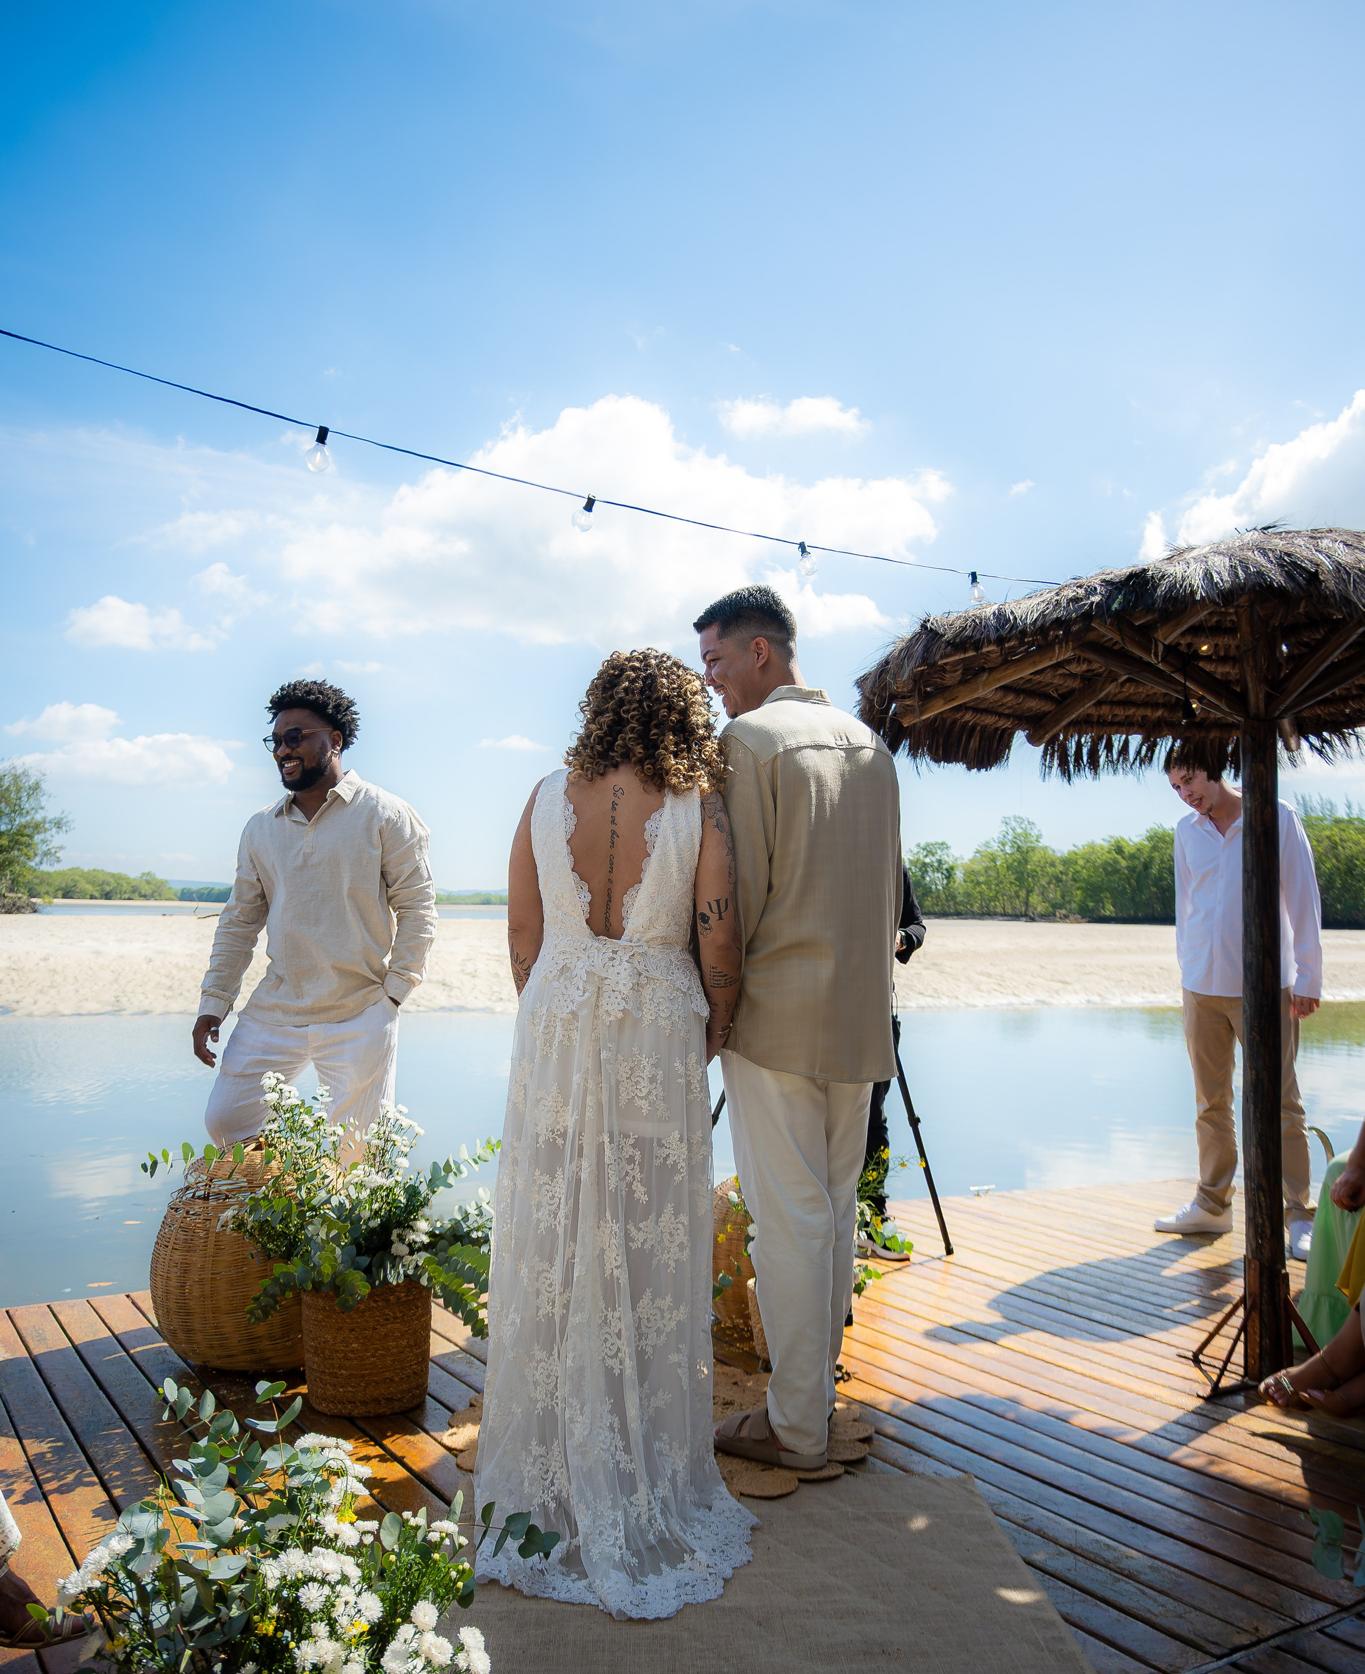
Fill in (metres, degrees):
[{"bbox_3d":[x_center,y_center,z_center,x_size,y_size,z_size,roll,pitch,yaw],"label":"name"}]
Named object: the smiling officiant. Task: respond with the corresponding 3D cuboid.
[{"bbox_3d":[-1.030,0.430,3.780,0.660,1.750,0.420,-1,-3,16],"label":"smiling officiant"}]

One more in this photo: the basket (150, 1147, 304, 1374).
[{"bbox_3d":[-1.055,1.052,3.450,0.570,0.480,0.570,0,-3,0],"label":"basket"}]

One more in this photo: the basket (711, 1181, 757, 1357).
[{"bbox_3d":[0.235,1.090,3.680,0.480,0.430,0.480,0,-3,0],"label":"basket"}]

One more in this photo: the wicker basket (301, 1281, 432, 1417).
[{"bbox_3d":[-0.720,1.140,3.120,0.295,0.275,0.295,0,-3,0],"label":"wicker basket"}]

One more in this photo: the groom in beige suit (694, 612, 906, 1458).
[{"bbox_3d":[0.240,0.380,2.830,0.500,1.770,0.360,2,-3,-33],"label":"groom in beige suit"}]

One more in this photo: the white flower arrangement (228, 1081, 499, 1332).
[{"bbox_3d":[-0.727,0.835,3.120,0.620,0.560,0.520,0,-3,0],"label":"white flower arrangement"}]

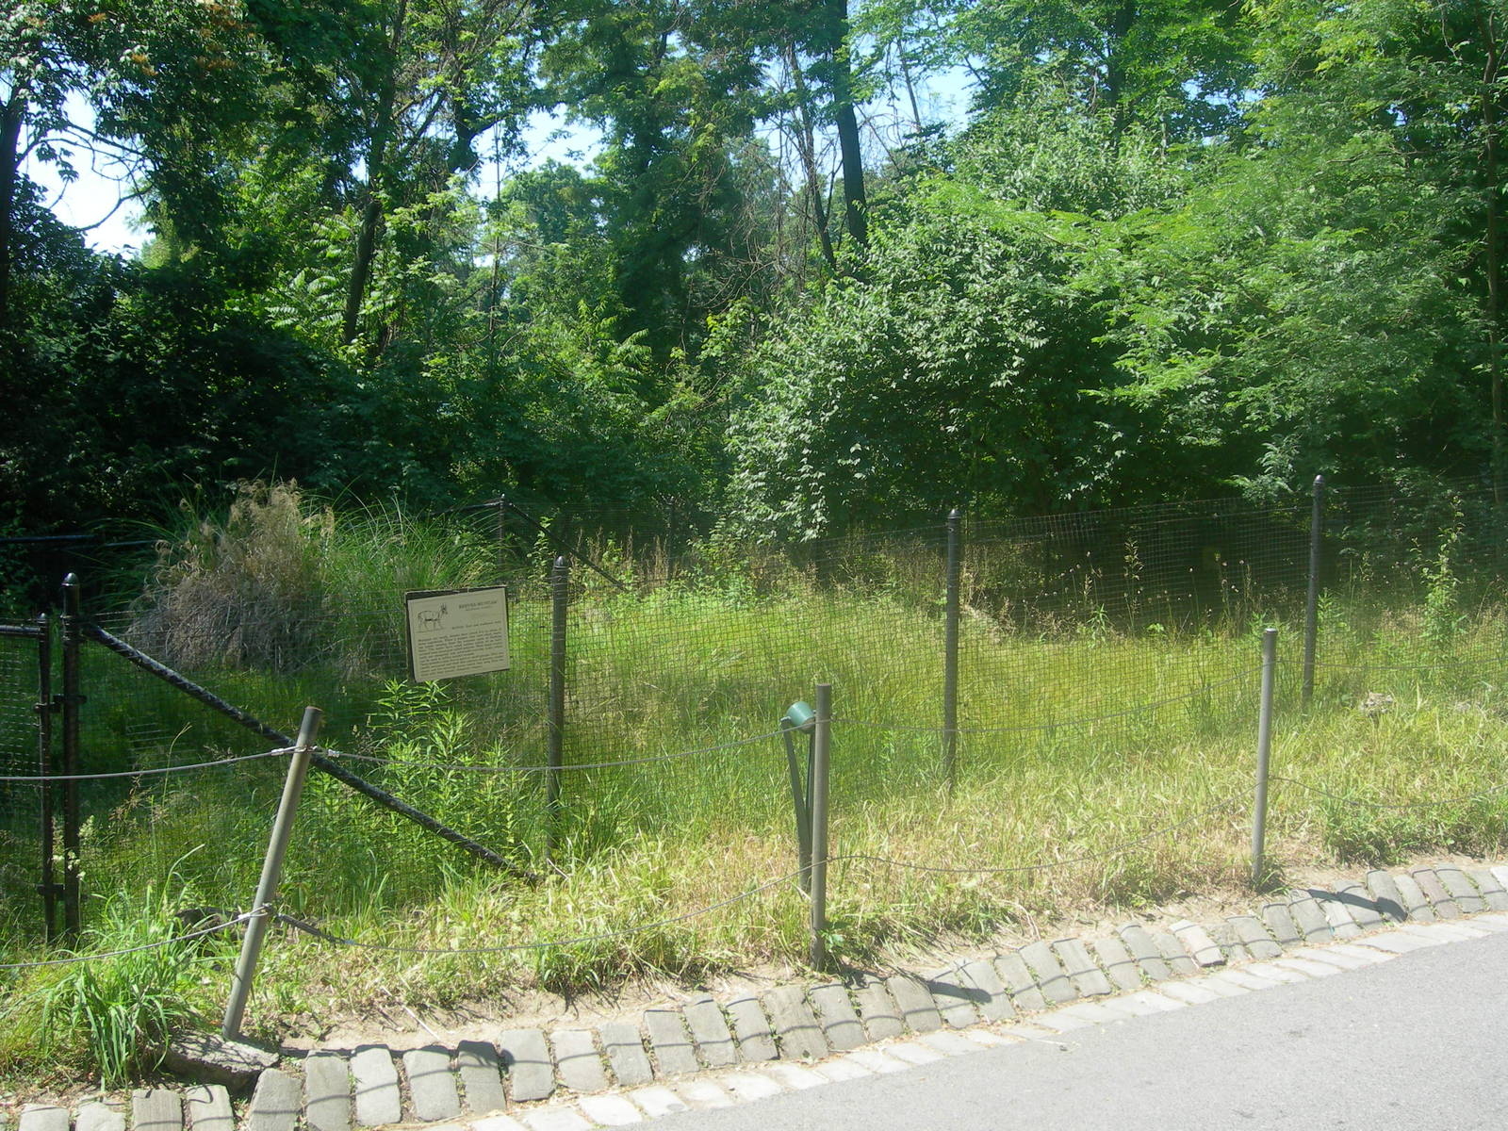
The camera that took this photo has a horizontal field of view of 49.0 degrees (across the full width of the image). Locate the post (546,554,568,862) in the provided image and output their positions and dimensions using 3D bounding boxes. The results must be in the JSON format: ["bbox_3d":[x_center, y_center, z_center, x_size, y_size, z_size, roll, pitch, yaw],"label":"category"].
[{"bbox_3d":[-0.710,0.539,5.970,0.052,1.152,0.052,2,4,0],"label":"post"}]

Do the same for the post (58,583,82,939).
[{"bbox_3d":[-2.171,0.623,5.270,0.052,1.200,0.052,1,4,0],"label":"post"}]

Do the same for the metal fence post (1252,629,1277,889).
[{"bbox_3d":[1.763,0.664,5.720,0.043,0.888,0.043,2,4,0],"label":"metal fence post"}]

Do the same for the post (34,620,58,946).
[{"bbox_3d":[-2.278,0.695,5.340,0.039,1.087,0.039,0,4,0],"label":"post"}]

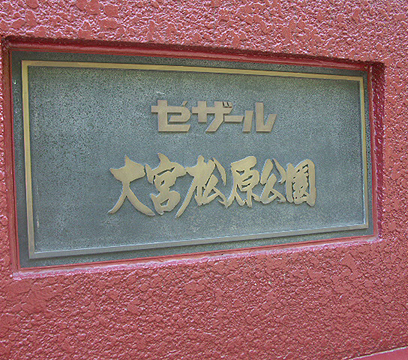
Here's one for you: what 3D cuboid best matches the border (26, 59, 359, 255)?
[{"bbox_3d":[0.026,-0.042,0.787,0.620,0.297,0.012,-2,0,-20],"label":"border"}]

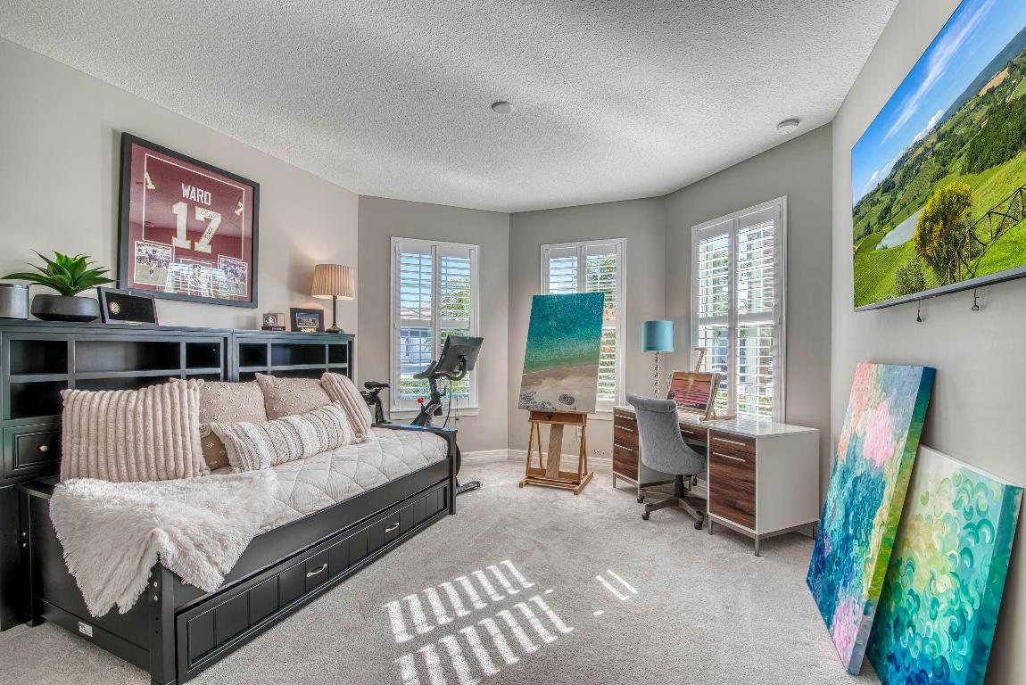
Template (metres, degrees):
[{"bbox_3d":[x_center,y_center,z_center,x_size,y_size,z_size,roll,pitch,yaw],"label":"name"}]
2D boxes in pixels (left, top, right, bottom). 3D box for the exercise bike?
[{"bbox_3d":[-0.920,0.635,3.902,1.220,1.370,0.580,0,0,28],"label":"exercise bike"}]

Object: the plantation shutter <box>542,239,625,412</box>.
[{"bbox_3d":[0.753,-0.194,4.680,0.940,1.850,0.080,0,0,20],"label":"plantation shutter"}]

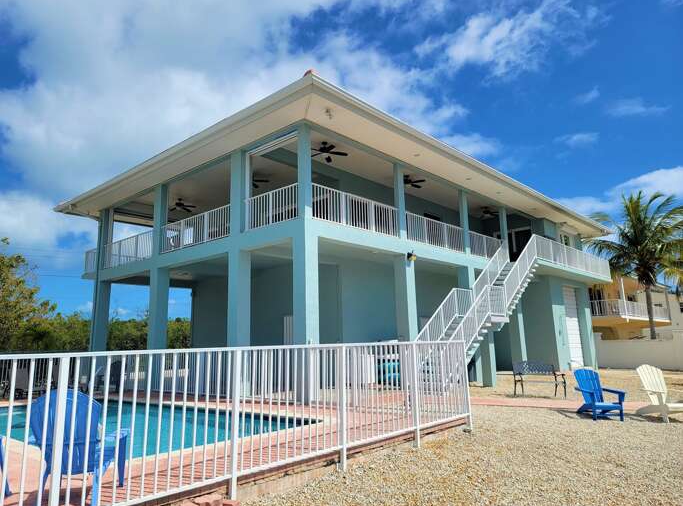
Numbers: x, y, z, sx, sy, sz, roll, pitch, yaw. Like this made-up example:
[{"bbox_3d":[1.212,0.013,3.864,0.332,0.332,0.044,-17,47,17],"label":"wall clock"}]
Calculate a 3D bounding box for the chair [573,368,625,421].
[{"bbox_3d":[5.036,2.779,9.763,0.700,0.930,0.870,-1,-10,0],"label":"chair"}]

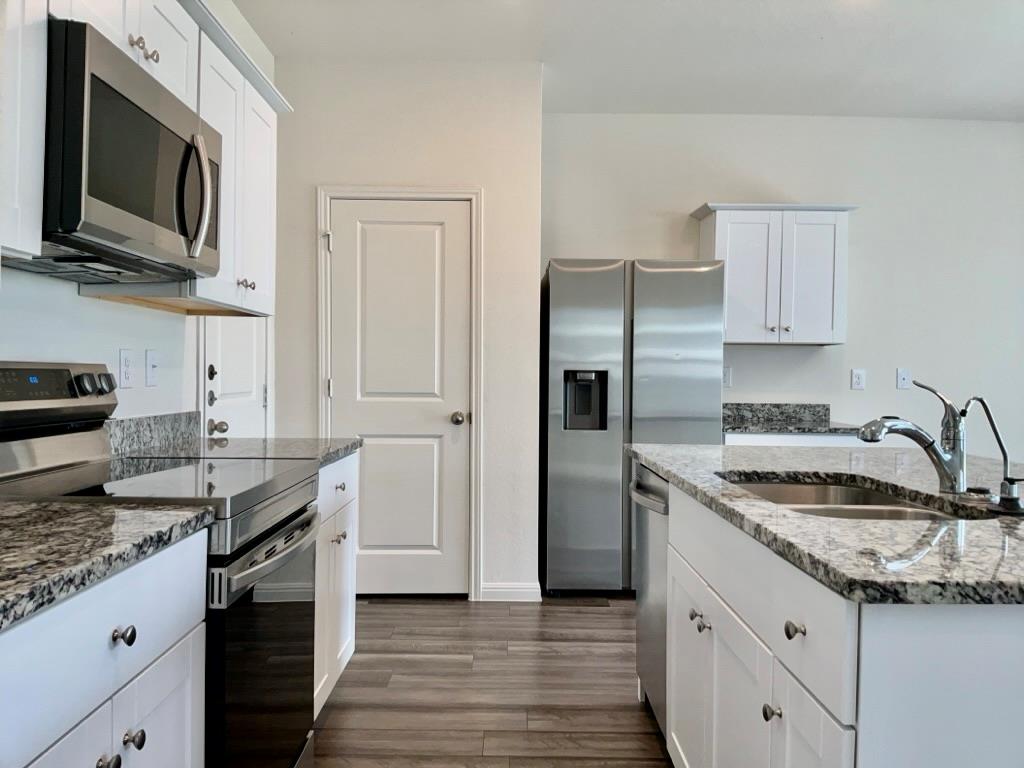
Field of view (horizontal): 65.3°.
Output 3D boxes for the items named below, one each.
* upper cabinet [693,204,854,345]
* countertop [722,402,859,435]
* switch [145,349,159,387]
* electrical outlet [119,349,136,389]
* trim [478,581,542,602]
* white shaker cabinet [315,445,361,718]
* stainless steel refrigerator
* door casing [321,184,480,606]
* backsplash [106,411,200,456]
[{"bbox_3d":[1.530,-0.620,4.693,0.855,0.780,0.384,1,0,0],"label":"upper cabinet"},{"bbox_3d":[1.537,0.191,4.563,0.820,0.136,0.645,1,0,0],"label":"countertop"},{"bbox_3d":[-1.194,-0.050,2.645,0.010,0.117,0.080,1,0,0],"label":"switch"},{"bbox_3d":[-1.194,-0.048,2.478,0.010,0.118,0.085,1,0,0],"label":"electrical outlet"},{"bbox_3d":[-0.003,1.072,4.119,0.313,0.093,0.018,1,0,0],"label":"trim"},{"bbox_3d":[-0.891,0.662,2.659,0.620,0.832,0.690,1,0,0],"label":"white shaker cabinet"},{"bbox_3d":[0.646,0.237,4.494,0.905,1.772,0.715,1,0,0],"label":"stainless steel refrigerator"},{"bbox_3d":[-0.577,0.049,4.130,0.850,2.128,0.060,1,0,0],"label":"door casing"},{"bbox_3d":[-1.190,0.158,2.658,0.022,0.102,0.733,1,0,0],"label":"backsplash"}]

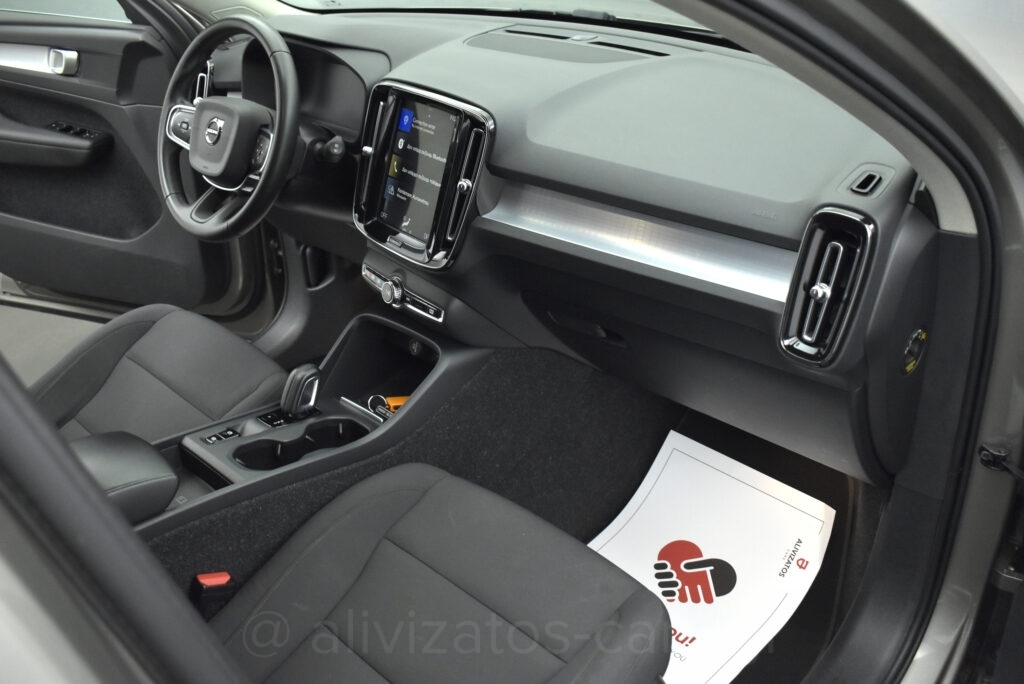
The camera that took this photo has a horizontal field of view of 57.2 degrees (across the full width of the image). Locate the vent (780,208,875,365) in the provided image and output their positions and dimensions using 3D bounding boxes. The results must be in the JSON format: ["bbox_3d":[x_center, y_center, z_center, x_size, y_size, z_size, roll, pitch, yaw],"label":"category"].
[{"bbox_3d":[0.341,-0.058,1.018,0.079,0.170,0.045,23,19,38],"label":"vent"}]

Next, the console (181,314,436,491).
[{"bbox_3d":[-0.295,0.082,1.390,0.190,0.140,0.345,23,32,38],"label":"console"}]

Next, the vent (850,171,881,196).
[{"bbox_3d":[0.380,-0.172,1.010,0.023,0.016,0.044,23,65,38],"label":"vent"}]

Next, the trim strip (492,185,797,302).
[{"bbox_3d":[0.144,-0.138,1.197,0.465,0.066,0.045,23,12,38],"label":"trim strip"}]

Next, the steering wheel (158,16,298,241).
[{"bbox_3d":[-0.461,-0.351,1.572,0.373,0.373,0.100,23,12,38],"label":"steering wheel"}]

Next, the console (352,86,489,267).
[{"bbox_3d":[-0.133,-0.255,1.400,0.255,0.245,0.060,23,17,38],"label":"console"}]

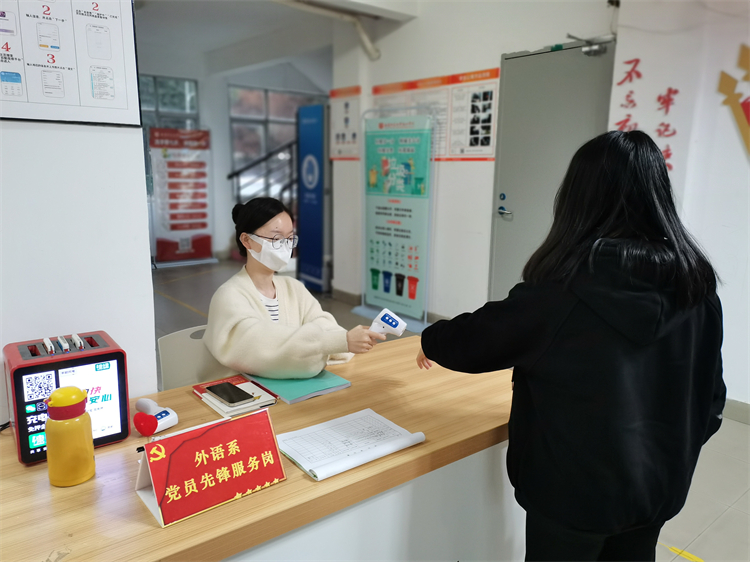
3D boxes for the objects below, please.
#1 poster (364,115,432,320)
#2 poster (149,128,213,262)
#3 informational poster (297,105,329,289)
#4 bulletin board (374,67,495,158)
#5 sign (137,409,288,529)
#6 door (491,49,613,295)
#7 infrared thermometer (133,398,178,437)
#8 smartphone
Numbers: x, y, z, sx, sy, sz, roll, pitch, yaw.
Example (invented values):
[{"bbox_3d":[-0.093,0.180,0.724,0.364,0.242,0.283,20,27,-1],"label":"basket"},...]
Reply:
[{"bbox_3d":[0.179,-0.565,5.200,0.050,1.865,0.836,-8,14,-40],"label":"poster"},{"bbox_3d":[-2.814,-1.230,8.276,0.869,1.937,0.050,-8,14,-38],"label":"poster"},{"bbox_3d":[-0.745,-0.954,6.617,0.050,2.114,0.562,-7,13,-35],"label":"informational poster"},{"bbox_3d":[0.449,-1.384,4.855,0.010,0.695,1.479,-8,14,-40],"label":"bulletin board"},{"bbox_3d":[-0.334,0.357,1.150,0.260,0.132,0.153,-8,14,-40],"label":"sign"},{"bbox_3d":[1.216,-0.502,4.094,0.080,2.223,0.888,-8,14,-40],"label":"door"},{"bbox_3d":[-0.586,0.342,1.443,0.160,0.044,0.122,6,12,26],"label":"infrared thermometer"},{"bbox_3d":[-0.398,0.310,1.544,0.072,0.009,0.149,-9,14,-42],"label":"smartphone"}]

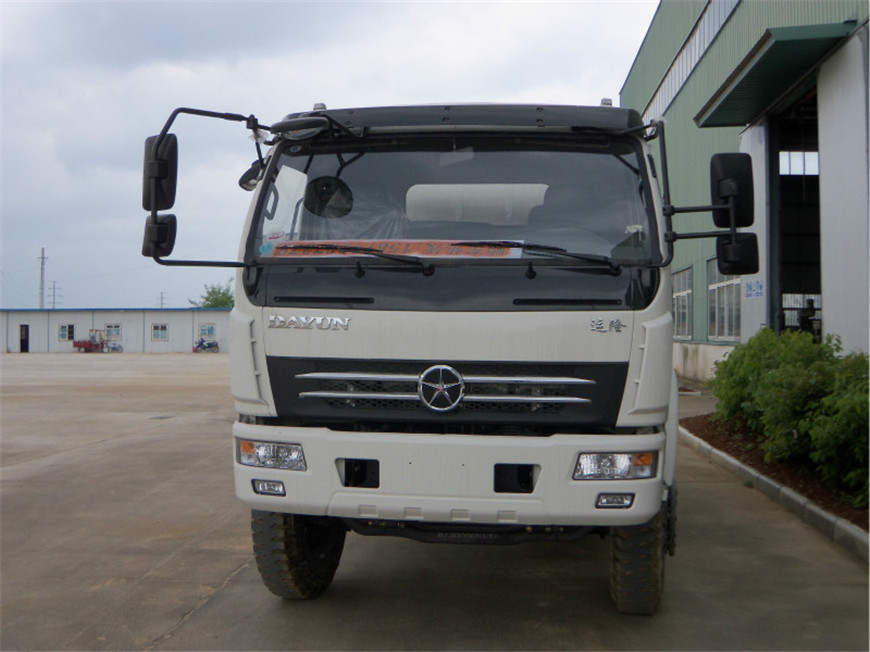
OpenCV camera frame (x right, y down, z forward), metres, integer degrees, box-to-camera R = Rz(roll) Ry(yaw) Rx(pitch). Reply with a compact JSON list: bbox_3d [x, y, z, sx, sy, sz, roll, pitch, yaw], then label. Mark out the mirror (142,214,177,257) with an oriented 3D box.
[{"bbox_3d":[-1.293,-0.421,4.480,0.175,0.195,0.085,0,-1,31],"label":"mirror"}]

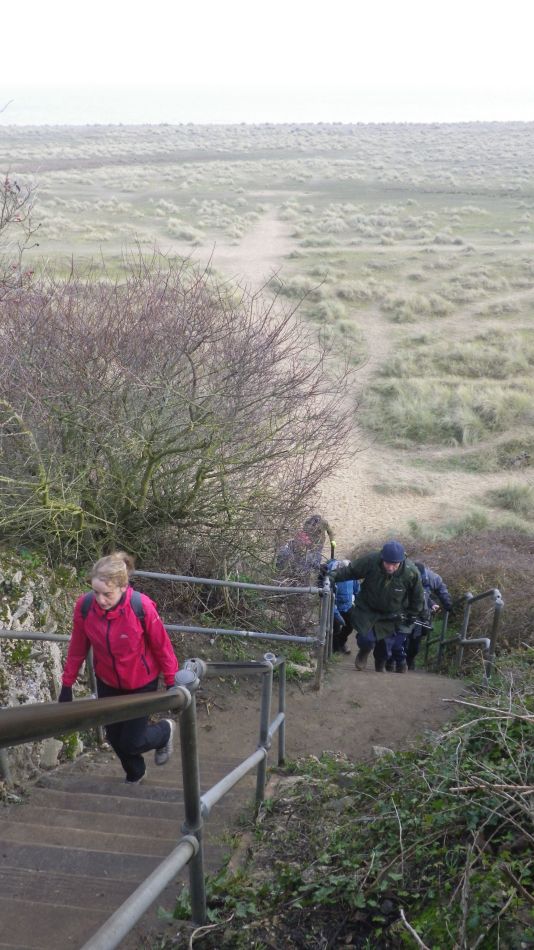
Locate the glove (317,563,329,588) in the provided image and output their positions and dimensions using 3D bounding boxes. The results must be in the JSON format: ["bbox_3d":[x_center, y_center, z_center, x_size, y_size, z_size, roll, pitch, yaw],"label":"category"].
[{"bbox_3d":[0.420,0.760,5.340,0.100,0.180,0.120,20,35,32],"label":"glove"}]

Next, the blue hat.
[{"bbox_3d":[0.965,0.577,5.420,0.190,0.165,0.220,6,38,11],"label":"blue hat"}]

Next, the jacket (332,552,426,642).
[{"bbox_3d":[0.905,1.000,5.780,0.740,0.900,0.540,6,30,10],"label":"jacket"}]

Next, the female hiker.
[{"bbox_3d":[-0.760,1.040,3.740,0.610,1.630,0.620,5,29,9],"label":"female hiker"}]

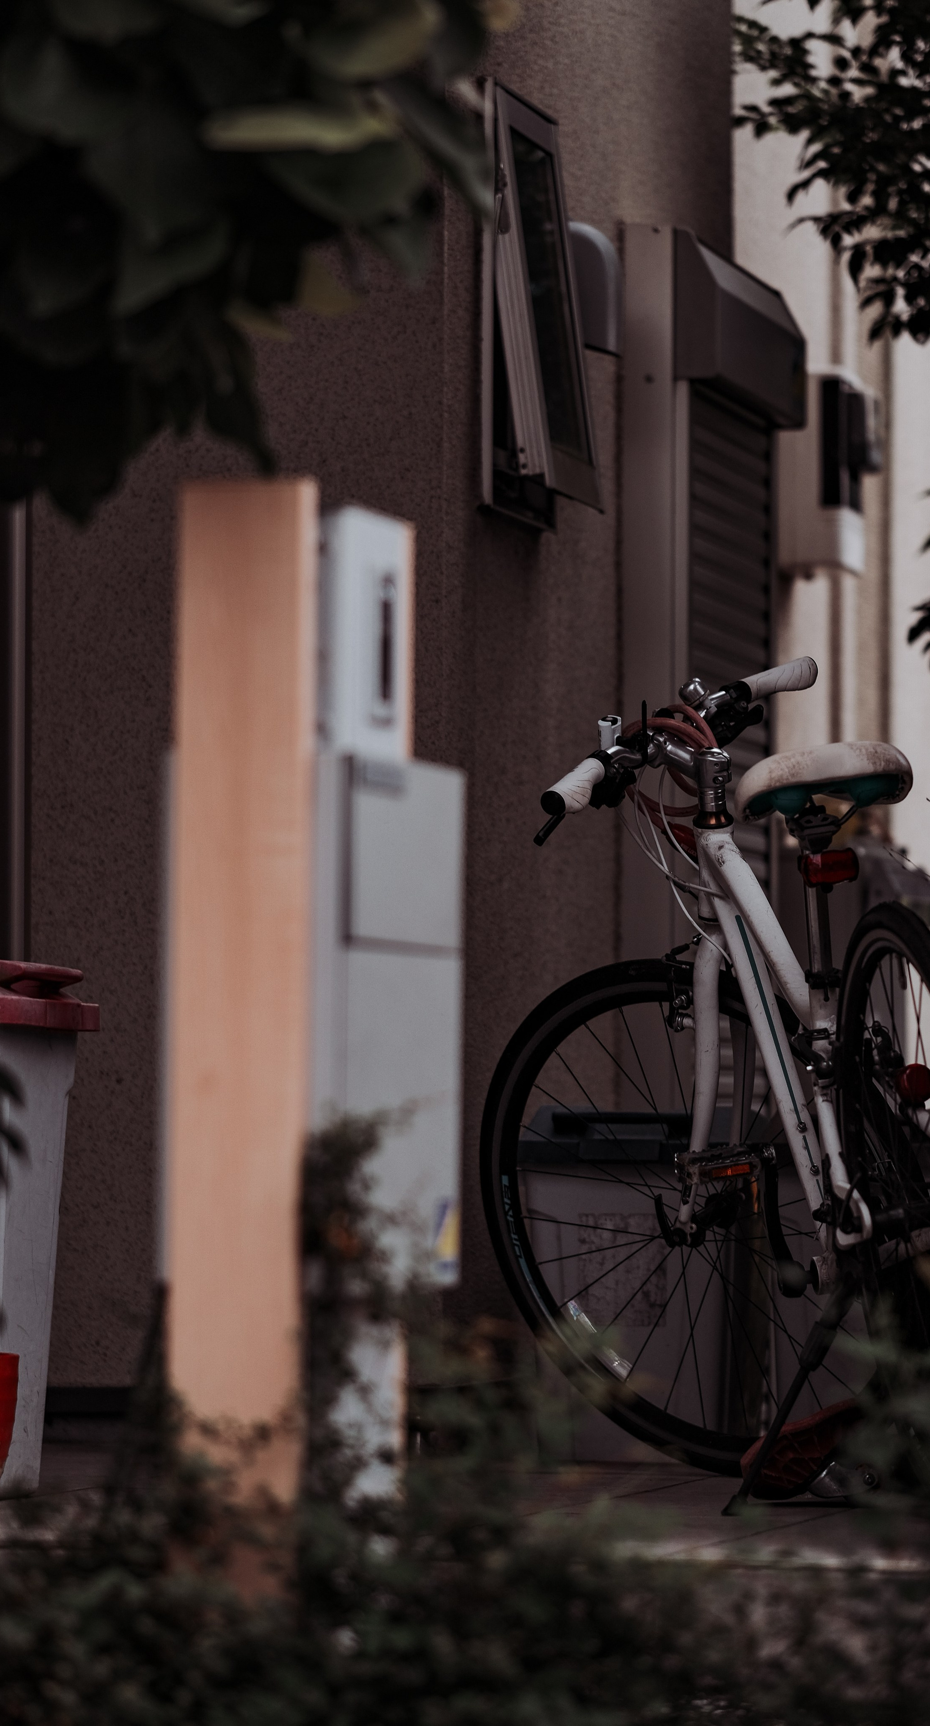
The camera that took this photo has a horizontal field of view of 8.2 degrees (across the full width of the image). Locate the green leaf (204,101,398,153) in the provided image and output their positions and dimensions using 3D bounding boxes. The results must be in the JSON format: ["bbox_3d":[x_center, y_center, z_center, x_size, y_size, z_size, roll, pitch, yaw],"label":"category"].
[{"bbox_3d":[-0.107,-0.478,4.200,0.126,0.034,0.065,0,-3,0],"label":"green leaf"}]

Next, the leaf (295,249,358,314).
[{"bbox_3d":[-0.095,-0.396,4.400,0.044,0.044,0.040,0,-3,0],"label":"leaf"}]

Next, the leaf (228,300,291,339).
[{"bbox_3d":[-0.138,-0.365,4.350,0.043,0.026,0.040,0,-3,0],"label":"leaf"}]

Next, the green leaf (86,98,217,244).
[{"bbox_3d":[-0.206,-0.455,4.250,0.087,0.098,0.055,0,-3,0],"label":"green leaf"}]

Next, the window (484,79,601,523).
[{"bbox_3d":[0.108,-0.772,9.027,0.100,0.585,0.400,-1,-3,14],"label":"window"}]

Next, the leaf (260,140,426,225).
[{"bbox_3d":[-0.079,-0.452,4.250,0.108,0.066,0.060,0,-3,0],"label":"leaf"}]

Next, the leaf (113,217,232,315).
[{"bbox_3d":[-0.195,-0.397,4.300,0.079,0.065,0.055,0,-3,0],"label":"leaf"}]

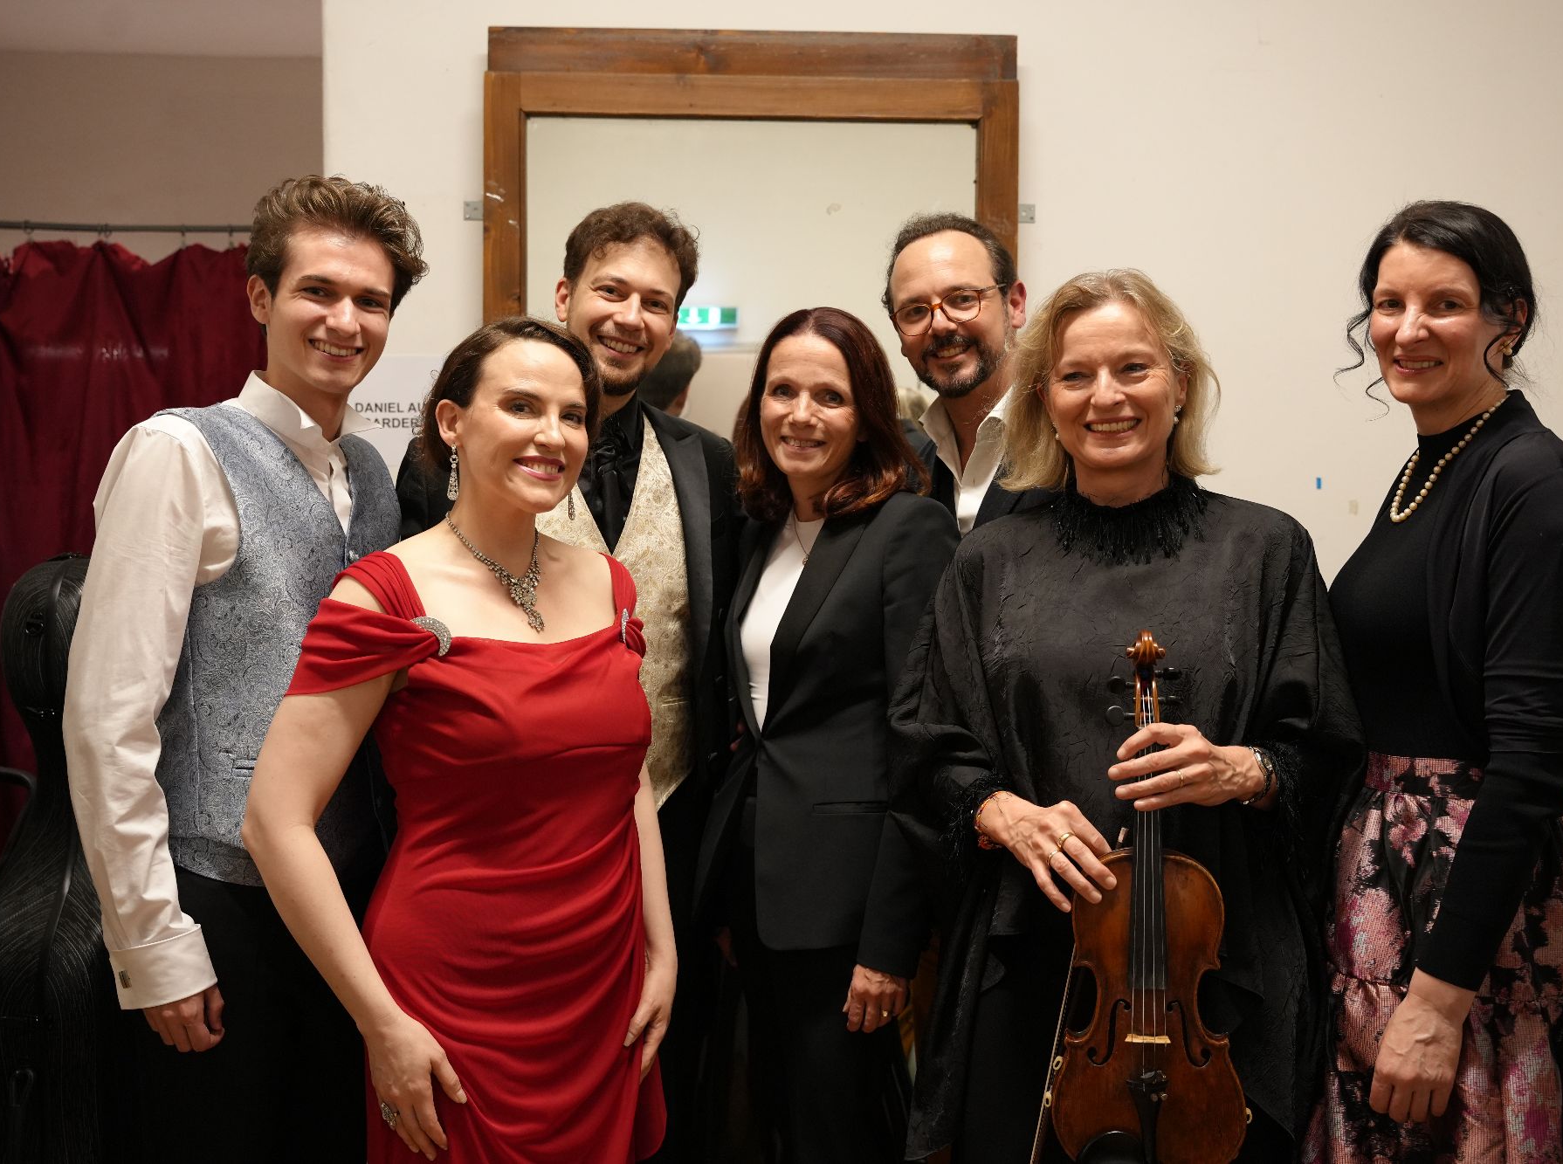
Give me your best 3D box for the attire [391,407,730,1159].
[{"bbox_3d":[-0.268,0.549,2.254,0.560,1.570,0.360,0,2,-20],"label":"attire"}]

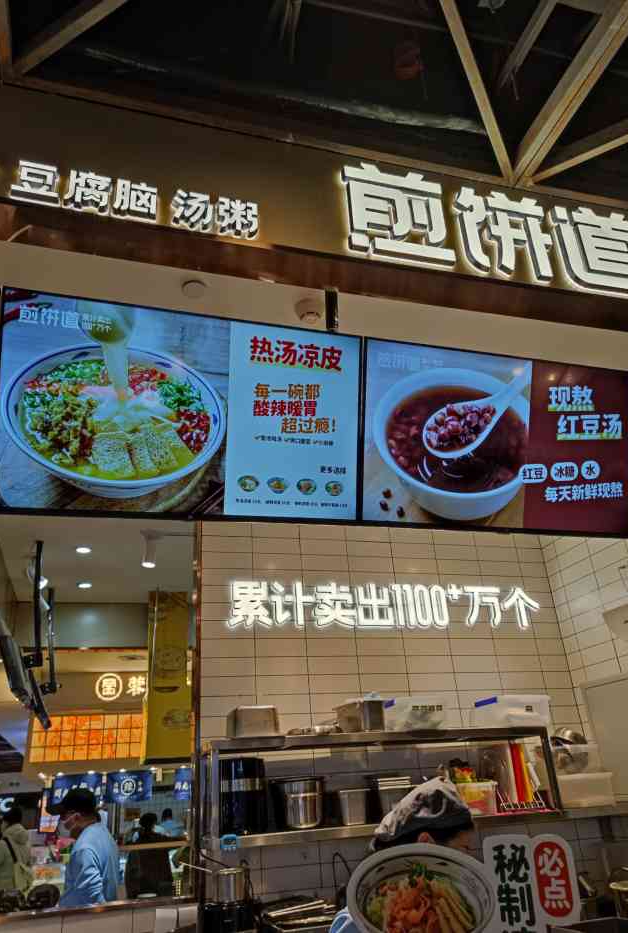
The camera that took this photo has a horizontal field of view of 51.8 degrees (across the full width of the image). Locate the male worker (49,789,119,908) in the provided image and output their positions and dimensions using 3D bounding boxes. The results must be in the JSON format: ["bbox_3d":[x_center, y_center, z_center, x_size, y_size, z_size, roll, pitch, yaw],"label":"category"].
[{"bbox_3d":[-1.433,2.849,3.808,0.420,1.710,0.500,-1,-27,-6],"label":"male worker"}]

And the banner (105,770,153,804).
[{"bbox_3d":[-3.130,5.457,11.000,0.750,0.450,0.030,4,-28,-16],"label":"banner"}]

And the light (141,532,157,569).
[{"bbox_3d":[-1.134,0.567,4.436,0.092,0.230,0.092,4,-28,-16],"label":"light"}]

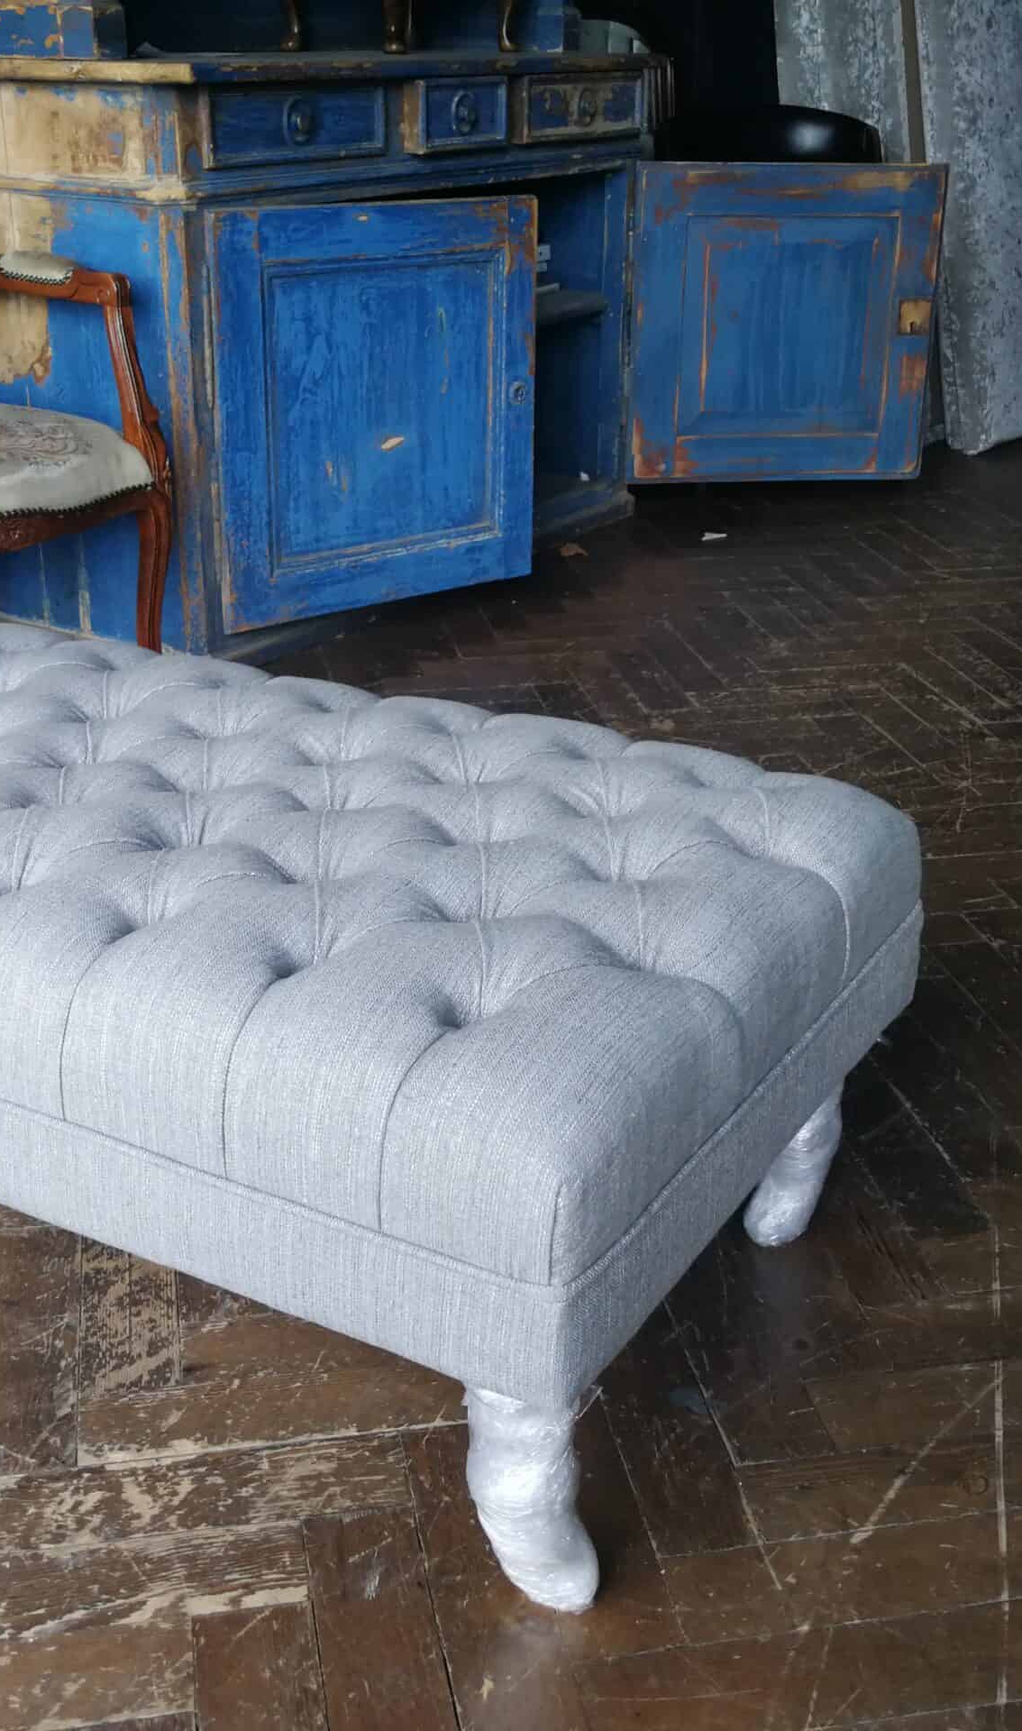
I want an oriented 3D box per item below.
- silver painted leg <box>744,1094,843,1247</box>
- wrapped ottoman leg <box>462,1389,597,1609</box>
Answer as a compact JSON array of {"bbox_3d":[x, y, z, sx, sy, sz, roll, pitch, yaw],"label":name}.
[{"bbox_3d":[0.249,0.215,1.518,0.068,0.197,0.092,10,23,22],"label":"silver painted leg"},{"bbox_3d":[0.014,0.370,1.116,0.068,0.197,0.092,-19,29,-40],"label":"wrapped ottoman leg"}]

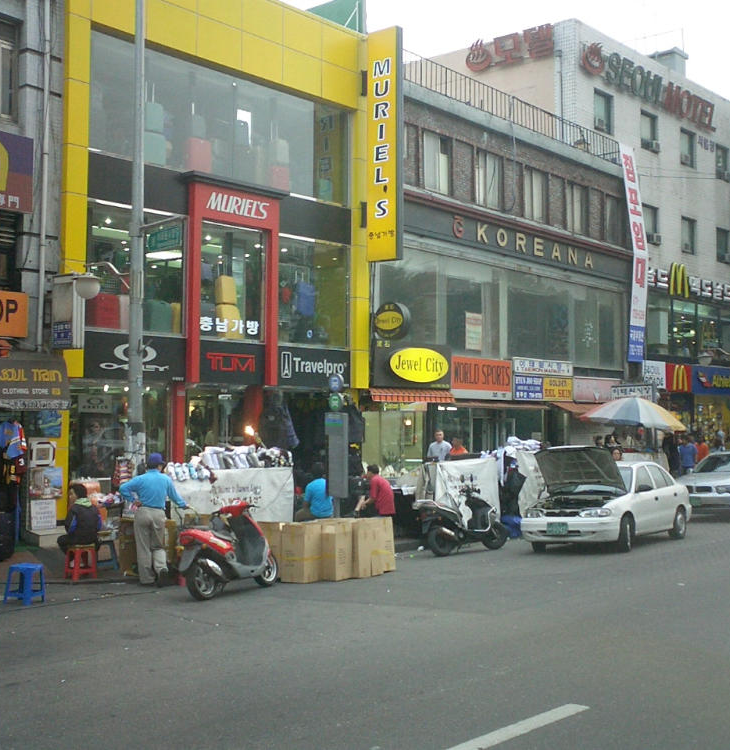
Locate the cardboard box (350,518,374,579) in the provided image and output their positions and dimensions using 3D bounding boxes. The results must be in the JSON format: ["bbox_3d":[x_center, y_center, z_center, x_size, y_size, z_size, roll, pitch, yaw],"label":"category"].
[{"bbox_3d":[-0.098,2.299,14.327,0.320,0.790,0.290,-2,-3,42],"label":"cardboard box"}]

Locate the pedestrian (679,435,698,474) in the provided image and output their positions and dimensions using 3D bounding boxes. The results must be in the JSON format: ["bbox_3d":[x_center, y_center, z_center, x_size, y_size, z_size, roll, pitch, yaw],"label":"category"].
[{"bbox_3d":[8.535,2.390,28.206,0.480,1.620,0.320,-1,-3,25],"label":"pedestrian"}]

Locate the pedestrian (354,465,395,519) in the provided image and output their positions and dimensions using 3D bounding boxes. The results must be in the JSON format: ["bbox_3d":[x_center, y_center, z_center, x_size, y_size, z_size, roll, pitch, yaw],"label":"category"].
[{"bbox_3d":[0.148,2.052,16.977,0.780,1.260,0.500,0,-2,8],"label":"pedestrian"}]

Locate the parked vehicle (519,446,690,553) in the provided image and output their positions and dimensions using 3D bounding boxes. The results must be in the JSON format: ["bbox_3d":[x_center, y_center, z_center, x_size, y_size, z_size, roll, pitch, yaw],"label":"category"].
[{"bbox_3d":[4.200,2.089,18.220,1.640,1.580,4.120,-1,-3,36],"label":"parked vehicle"}]

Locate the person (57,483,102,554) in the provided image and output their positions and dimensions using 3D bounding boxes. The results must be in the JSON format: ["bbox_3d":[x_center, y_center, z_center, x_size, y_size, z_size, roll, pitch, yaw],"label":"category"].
[{"bbox_3d":[-3.709,2.010,13.817,0.520,1.180,0.700,1,-3,-25],"label":"person"}]

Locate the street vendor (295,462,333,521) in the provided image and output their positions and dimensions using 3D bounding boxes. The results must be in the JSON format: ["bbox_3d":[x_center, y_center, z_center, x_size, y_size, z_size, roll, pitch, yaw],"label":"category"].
[{"bbox_3d":[-0.795,2.004,16.427,0.640,1.300,0.500,-2,-3,38],"label":"street vendor"}]

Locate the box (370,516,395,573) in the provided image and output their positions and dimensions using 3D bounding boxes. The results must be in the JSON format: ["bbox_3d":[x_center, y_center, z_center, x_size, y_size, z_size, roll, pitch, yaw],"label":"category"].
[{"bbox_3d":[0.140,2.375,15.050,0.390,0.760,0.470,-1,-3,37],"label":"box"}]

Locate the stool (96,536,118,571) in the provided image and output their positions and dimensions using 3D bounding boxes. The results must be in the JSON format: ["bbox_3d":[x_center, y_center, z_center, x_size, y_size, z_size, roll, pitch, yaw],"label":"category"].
[{"bbox_3d":[-3.533,2.417,14.426,0.350,0.420,0.350,0,-2,-5],"label":"stool"}]

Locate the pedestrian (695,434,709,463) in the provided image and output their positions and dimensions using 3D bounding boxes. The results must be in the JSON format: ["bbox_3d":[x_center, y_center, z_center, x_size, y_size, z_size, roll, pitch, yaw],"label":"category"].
[{"bbox_3d":[9.310,2.450,29.500,0.500,1.680,0.350,-1,-3,34],"label":"pedestrian"}]

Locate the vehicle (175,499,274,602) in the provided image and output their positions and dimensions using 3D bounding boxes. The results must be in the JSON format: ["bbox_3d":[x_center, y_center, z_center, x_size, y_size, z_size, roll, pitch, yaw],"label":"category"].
[{"bbox_3d":[-1.575,2.075,12.820,0.660,1.120,1.790,-1,-3,33],"label":"vehicle"}]

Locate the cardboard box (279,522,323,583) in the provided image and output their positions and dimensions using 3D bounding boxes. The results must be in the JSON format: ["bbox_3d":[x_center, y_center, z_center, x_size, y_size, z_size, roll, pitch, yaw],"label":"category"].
[{"bbox_3d":[-0.836,2.337,14.130,0.380,0.770,0.380,-1,-3,37],"label":"cardboard box"}]

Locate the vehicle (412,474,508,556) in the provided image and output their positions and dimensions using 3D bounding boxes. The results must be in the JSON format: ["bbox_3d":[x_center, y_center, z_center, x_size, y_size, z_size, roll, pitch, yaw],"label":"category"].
[{"bbox_3d":[1.600,2.237,17.120,1.900,1.240,0.700,3,-3,-44],"label":"vehicle"}]

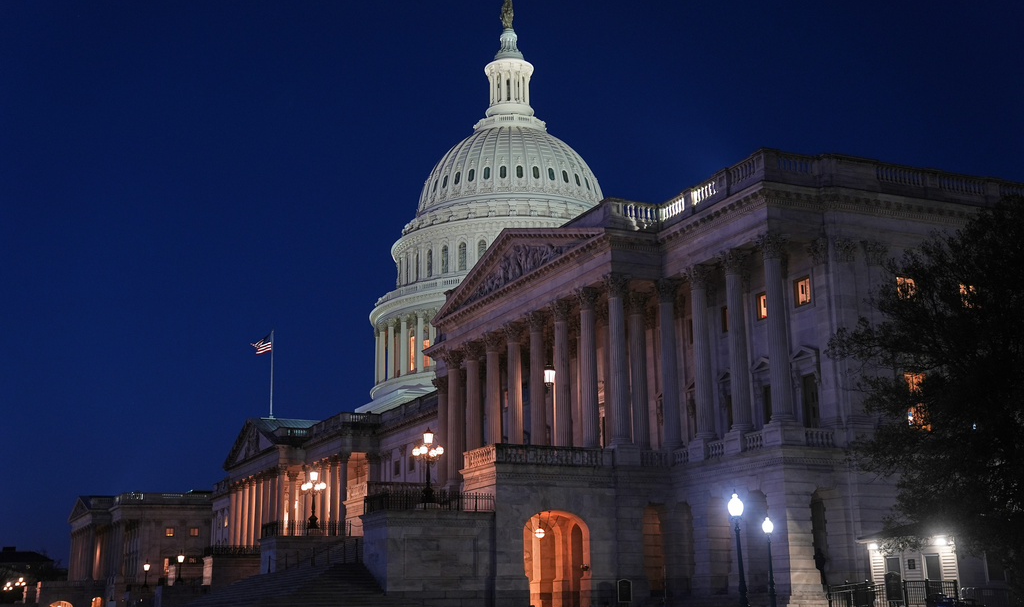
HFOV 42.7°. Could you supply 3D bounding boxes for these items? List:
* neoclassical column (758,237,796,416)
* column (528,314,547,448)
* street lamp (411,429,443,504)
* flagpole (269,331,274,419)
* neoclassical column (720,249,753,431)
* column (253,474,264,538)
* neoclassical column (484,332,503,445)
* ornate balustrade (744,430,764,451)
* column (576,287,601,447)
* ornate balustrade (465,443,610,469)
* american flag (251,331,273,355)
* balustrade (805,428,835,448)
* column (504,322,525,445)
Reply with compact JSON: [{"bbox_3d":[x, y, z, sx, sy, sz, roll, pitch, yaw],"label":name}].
[{"bbox_3d":[12.875,1.233,63.577,1.250,9.250,1.250,-1,-14,0],"label":"neoclassical column"},{"bbox_3d":[1.579,5.212,77.786,1.040,9.182,1.040,-1,-14,0],"label":"column"},{"bbox_3d":[-4.114,7.921,64.087,1.550,3.670,1.550,6,-15,-25],"label":"street lamp"},{"bbox_3d":[-29.925,8.740,163.153,0.300,11.147,0.300,6,-15,-26],"label":"flagpole"},{"bbox_3d":[11.466,1.942,66.391,1.250,9.250,1.250,-1,-14,0],"label":"neoclassical column"},{"bbox_3d":[-30.905,25.371,159.739,1.250,9.250,1.250,6,-15,-25],"label":"column"},{"bbox_3d":[-1.145,6.429,82.122,1.220,9.157,1.220,-1,-14,0],"label":"neoclassical column"},{"bbox_3d":[12.099,6.706,63.659,0.420,0.880,1.870,6,-15,-25],"label":"ornate balustrade"},{"bbox_3d":[4.229,3.689,71.289,1.220,9.157,1.220,-1,-14,0],"label":"column"},{"bbox_3d":[1.341,8.009,66.777,6.570,0.930,4.030,6,-15,-25],"label":"ornate balustrade"},{"bbox_3d":[-32.140,5.171,167.885,2.900,2.800,0.900,-6,-14,18],"label":"american flag"},{"bbox_3d":[14.558,6.337,61.613,1.751,0.937,0.380,6,-15,-26],"label":"balustrade"},{"bbox_3d":[0.214,5.908,80.489,1.040,9.182,1.040,6,-15,-26],"label":"column"}]

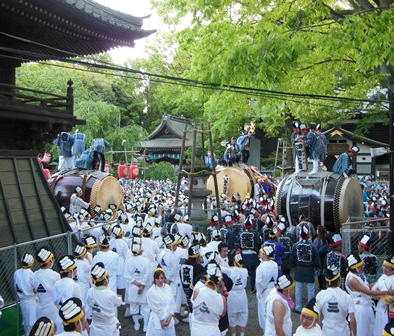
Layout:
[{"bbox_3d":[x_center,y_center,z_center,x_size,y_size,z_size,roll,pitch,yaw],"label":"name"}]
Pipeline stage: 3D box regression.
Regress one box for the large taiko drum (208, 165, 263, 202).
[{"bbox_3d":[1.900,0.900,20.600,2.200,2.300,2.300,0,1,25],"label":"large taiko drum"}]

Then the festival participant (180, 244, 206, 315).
[{"bbox_3d":[-0.080,2.200,7.900,0.380,1.670,0.500,-1,1,-41],"label":"festival participant"}]

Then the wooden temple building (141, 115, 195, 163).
[{"bbox_3d":[-1.900,-1.600,49.300,6.200,8.000,8.500,0,1,22],"label":"wooden temple building"}]

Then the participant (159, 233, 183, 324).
[{"bbox_3d":[-0.500,2.150,8.550,0.550,1.760,0.400,0,0,25],"label":"participant"}]

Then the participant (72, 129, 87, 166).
[{"bbox_3d":[-4.880,-0.760,18.300,0.520,1.650,0.450,0,1,3],"label":"participant"}]

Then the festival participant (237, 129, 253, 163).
[{"bbox_3d":[2.290,-1.020,20.800,0.700,1.550,0.550,0,0,18],"label":"festival participant"}]

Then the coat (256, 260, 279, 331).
[{"bbox_3d":[1.250,2.220,7.800,0.380,1.270,0.470,1,1,41],"label":"coat"}]

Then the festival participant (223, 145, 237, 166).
[{"bbox_3d":[1.530,-0.550,20.000,0.500,1.050,0.500,0,1,9],"label":"festival participant"}]

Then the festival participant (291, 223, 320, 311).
[{"bbox_3d":[2.200,2.030,8.950,0.600,1.790,0.400,0,0,12],"label":"festival participant"}]

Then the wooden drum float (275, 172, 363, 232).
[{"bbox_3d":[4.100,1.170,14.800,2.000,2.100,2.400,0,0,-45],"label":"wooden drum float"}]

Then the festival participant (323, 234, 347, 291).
[{"bbox_3d":[2.490,2.070,7.900,0.580,1.770,0.400,0,0,27],"label":"festival participant"}]

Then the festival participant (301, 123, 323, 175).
[{"bbox_3d":[3.830,-0.650,14.600,0.720,1.720,0.600,0,0,0],"label":"festival participant"}]

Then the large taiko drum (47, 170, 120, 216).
[{"bbox_3d":[-4.750,1.170,19.000,2.550,2.000,1.950,0,0,28],"label":"large taiko drum"}]

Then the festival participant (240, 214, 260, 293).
[{"bbox_3d":[1.240,2.020,10.400,0.530,1.800,0.360,0,1,3],"label":"festival participant"}]

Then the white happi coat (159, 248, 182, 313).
[{"bbox_3d":[-0.500,2.200,8.550,0.540,1.220,0.400,0,0,25],"label":"white happi coat"}]

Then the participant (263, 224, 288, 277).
[{"bbox_3d":[1.600,2.140,9.200,0.550,1.750,0.380,0,1,9],"label":"participant"}]

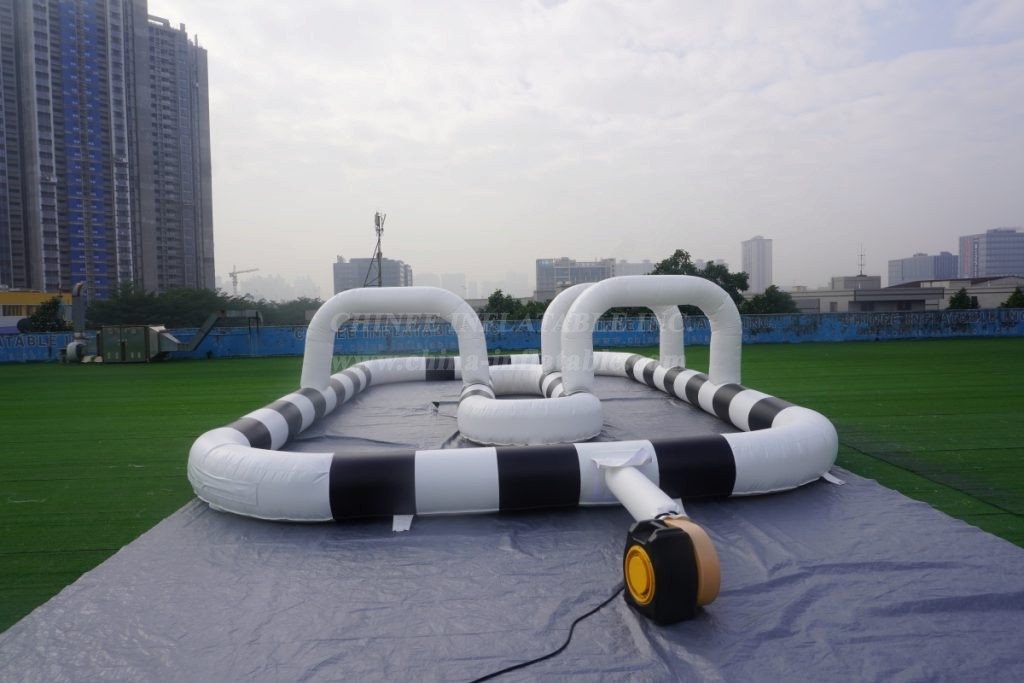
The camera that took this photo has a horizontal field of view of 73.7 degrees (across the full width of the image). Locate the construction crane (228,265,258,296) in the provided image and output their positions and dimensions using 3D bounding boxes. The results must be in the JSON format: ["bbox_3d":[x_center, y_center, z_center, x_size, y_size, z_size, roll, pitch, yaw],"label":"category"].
[{"bbox_3d":[-210.730,-34.360,531.760,4.000,52.000,66.000,-3,3,-38],"label":"construction crane"}]

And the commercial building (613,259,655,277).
[{"bbox_3d":[173.550,-74.040,957.720,60.000,75.000,20.000,-1,3,0],"label":"commercial building"}]

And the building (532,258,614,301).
[{"bbox_3d":[55.110,-44.900,598.590,70.000,56.000,32.000,-1,3,0],"label":"building"}]

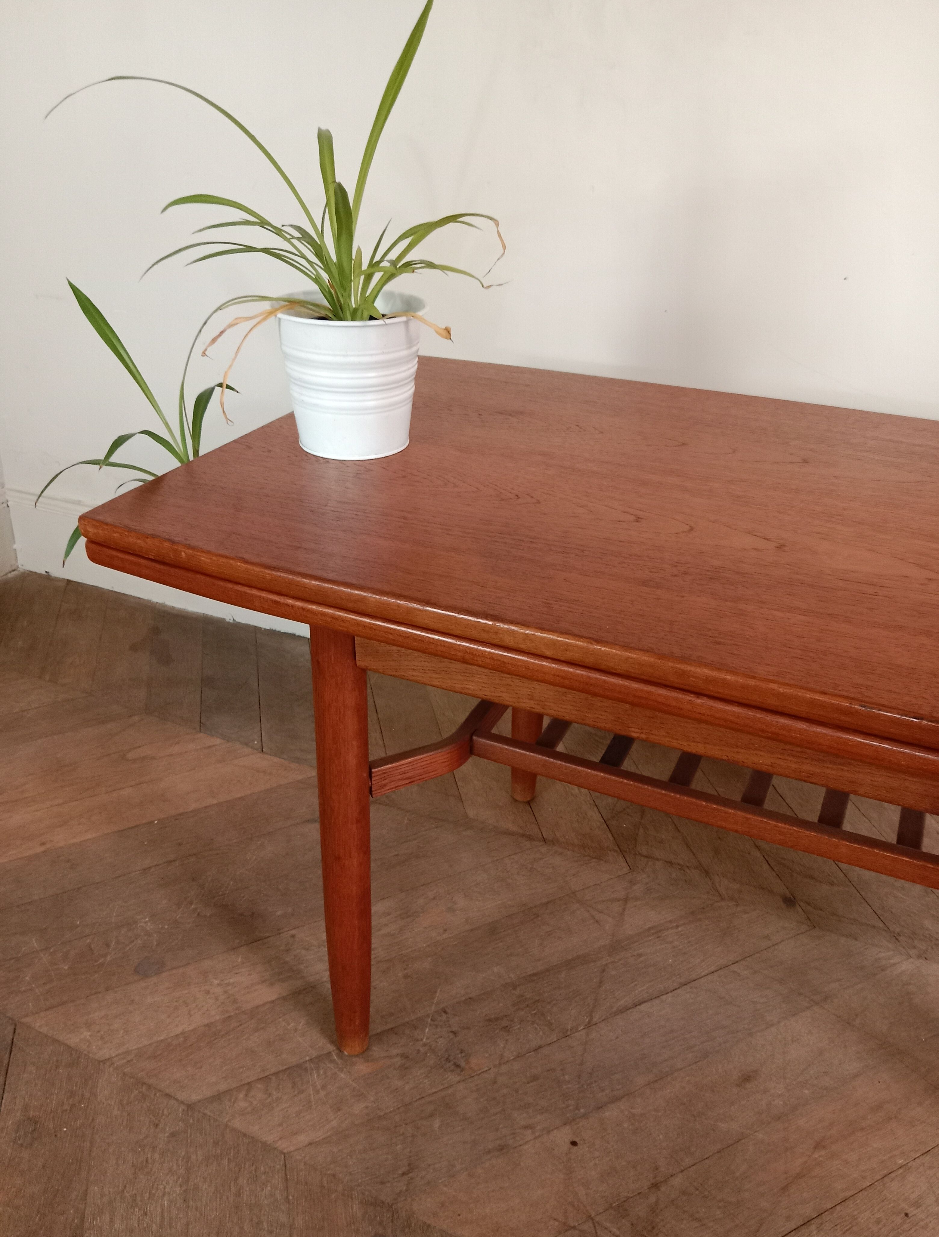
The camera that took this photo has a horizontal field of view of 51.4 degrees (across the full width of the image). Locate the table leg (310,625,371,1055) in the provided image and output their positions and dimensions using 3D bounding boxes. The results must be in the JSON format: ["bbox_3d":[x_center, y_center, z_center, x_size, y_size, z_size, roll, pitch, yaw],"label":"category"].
[{"bbox_3d":[-0.108,0.212,0.862,0.046,0.505,0.046,2,30,-1],"label":"table leg"}]

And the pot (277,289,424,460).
[{"bbox_3d":[-0.104,-0.214,0.861,0.135,0.119,0.135,0,30,0],"label":"pot"}]

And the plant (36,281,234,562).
[{"bbox_3d":[-0.313,-0.188,0.915,0.190,0.270,0.180,-10,31,-17],"label":"plant"}]

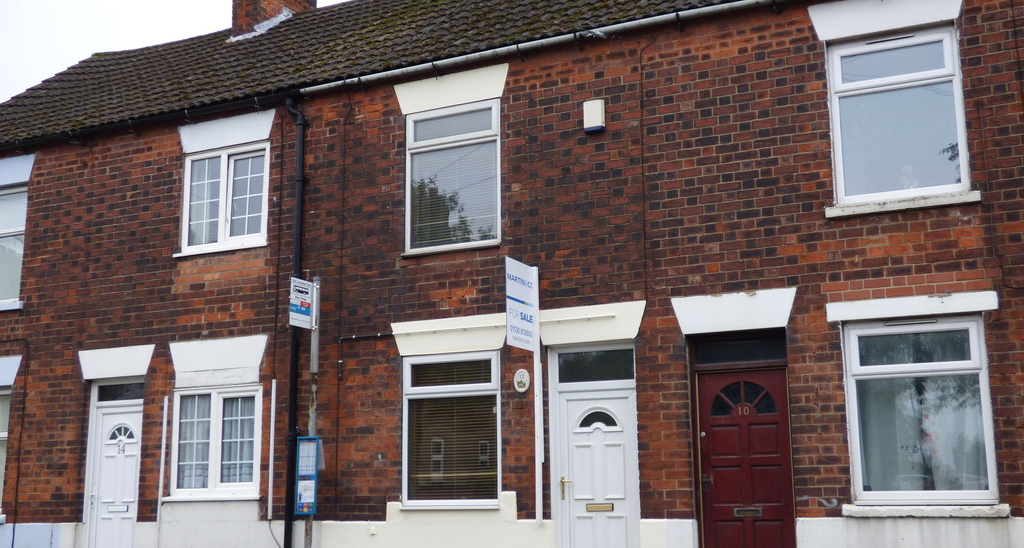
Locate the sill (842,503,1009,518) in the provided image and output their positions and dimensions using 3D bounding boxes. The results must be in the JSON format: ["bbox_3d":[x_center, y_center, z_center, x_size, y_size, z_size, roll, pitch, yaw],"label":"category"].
[{"bbox_3d":[3.296,1.893,9.215,1.247,0.099,0.150,-6,-13,24],"label":"sill"}]

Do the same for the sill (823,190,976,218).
[{"bbox_3d":[3.288,-0.564,9.708,1.232,0.082,0.150,-6,-13,24],"label":"sill"}]

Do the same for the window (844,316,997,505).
[{"bbox_3d":[3.444,1.162,9.738,1.138,1.530,0.090,-6,-11,26],"label":"window"}]

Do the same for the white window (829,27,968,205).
[{"bbox_3d":[3.337,-1.343,9.969,1.061,1.442,0.100,-6,-13,24],"label":"white window"}]

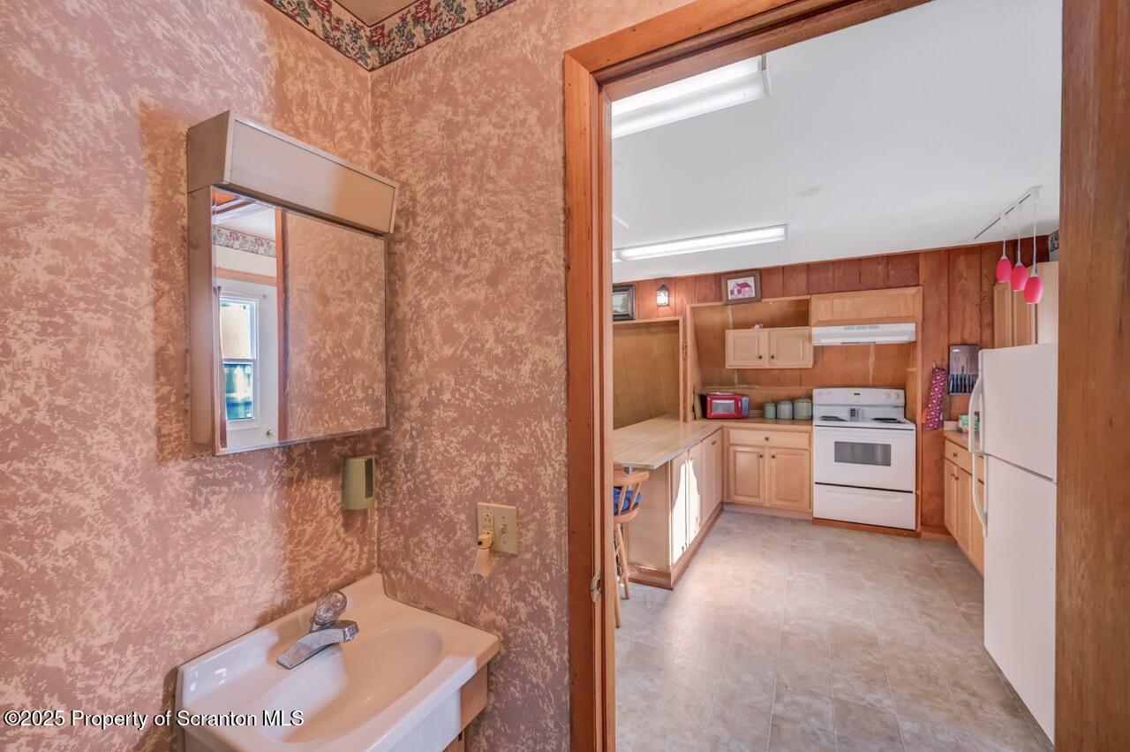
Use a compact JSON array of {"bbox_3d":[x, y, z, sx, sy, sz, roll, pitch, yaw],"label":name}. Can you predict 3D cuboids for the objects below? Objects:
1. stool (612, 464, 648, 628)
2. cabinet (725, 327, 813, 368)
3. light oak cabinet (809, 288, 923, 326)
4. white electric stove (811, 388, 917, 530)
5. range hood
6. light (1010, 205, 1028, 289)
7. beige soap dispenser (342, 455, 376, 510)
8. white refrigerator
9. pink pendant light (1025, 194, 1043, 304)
[{"bbox_3d":[0.181,0.934,2.804,0.530,0.920,0.500,0,1,28],"label":"stool"},{"bbox_3d":[1.990,-0.264,4.590,0.761,0.377,0.300,0,1,28],"label":"cabinet"},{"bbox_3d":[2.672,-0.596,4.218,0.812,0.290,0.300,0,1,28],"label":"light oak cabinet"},{"bbox_3d":[2.748,0.732,4.386,0.762,1.218,0.660,0,1,28],"label":"white electric stove"},{"bbox_3d":[2.669,-0.362,4.247,0.764,0.164,0.420,0,1,28],"label":"range hood"},{"bbox_3d":[2.659,-0.739,2.753,0.107,0.496,0.107,0,1,28],"label":"light"},{"bbox_3d":[-0.544,0.289,1.283,0.058,0.130,0.107,0,1,28],"label":"beige soap dispenser"},{"bbox_3d":[2.222,0.622,1.851,0.780,1.520,0.715,0,1,25],"label":"white refrigerator"},{"bbox_3d":[2.557,-0.691,2.563,0.110,0.601,0.110,0,1,28],"label":"pink pendant light"}]

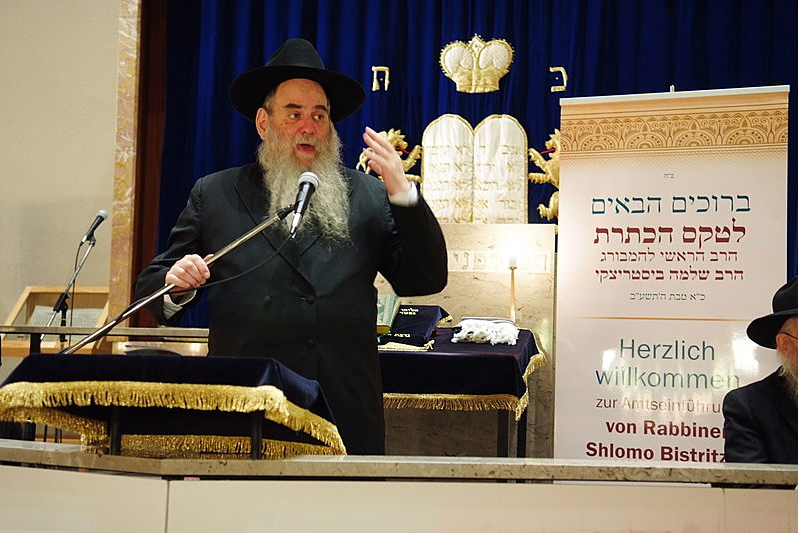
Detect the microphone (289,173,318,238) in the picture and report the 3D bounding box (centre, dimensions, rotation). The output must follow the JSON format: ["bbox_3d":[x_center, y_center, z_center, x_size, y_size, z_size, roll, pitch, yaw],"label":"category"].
[{"bbox_3d":[-0.223,-0.144,2.630,0.052,0.200,0.052,9,-42,8],"label":"microphone"}]

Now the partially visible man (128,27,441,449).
[{"bbox_3d":[-0.251,0.373,2.776,0.750,1.870,0.540,1,-2,-5],"label":"partially visible man"}]

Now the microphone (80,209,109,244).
[{"bbox_3d":[-1.410,-0.185,5.250,0.052,0.195,0.052,37,-9,-9],"label":"microphone"}]

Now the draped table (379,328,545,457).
[{"bbox_3d":[0.097,0.800,4.380,0.880,1.100,0.660,1,-2,13],"label":"draped table"}]

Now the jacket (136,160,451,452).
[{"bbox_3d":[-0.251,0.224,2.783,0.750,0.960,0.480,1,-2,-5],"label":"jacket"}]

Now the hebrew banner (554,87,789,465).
[{"bbox_3d":[1.006,0.372,4.260,0.860,2.060,0.100,0,-2,22],"label":"hebrew banner"}]

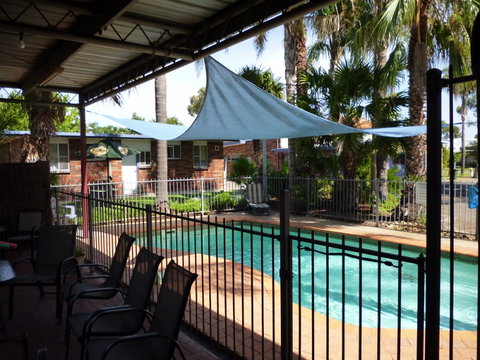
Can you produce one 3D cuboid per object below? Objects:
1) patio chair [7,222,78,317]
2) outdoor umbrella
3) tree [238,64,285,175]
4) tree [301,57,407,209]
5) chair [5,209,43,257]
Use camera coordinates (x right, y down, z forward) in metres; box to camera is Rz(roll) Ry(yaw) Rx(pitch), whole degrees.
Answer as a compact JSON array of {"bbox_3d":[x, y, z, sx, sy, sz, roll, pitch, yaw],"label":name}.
[{"bbox_3d":[-2.339,1.080,4.687,0.570,0.930,0.660,-1,3,-1],"label":"patio chair"},{"bbox_3d":[-5.055,-0.308,14.937,2.000,2.550,2.000,0,3,9],"label":"outdoor umbrella"},{"bbox_3d":[0.995,-2.518,19.342,2.900,6.400,2.900,-1,3,0],"label":"tree"},{"bbox_3d":[3.714,-1.442,12.675,3.400,5.050,3.400,-1,3,0],"label":"tree"},{"bbox_3d":[-3.856,0.998,6.998,0.570,0.900,0.660,-1,3,-10],"label":"chair"}]

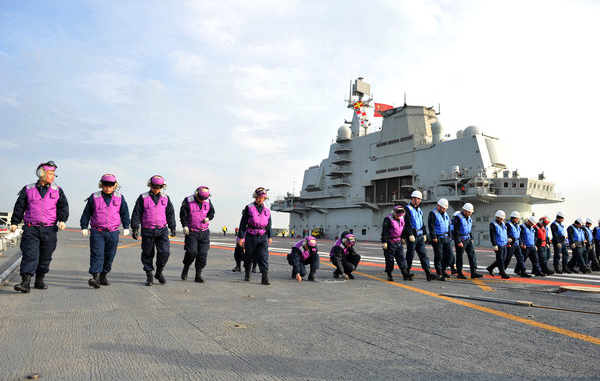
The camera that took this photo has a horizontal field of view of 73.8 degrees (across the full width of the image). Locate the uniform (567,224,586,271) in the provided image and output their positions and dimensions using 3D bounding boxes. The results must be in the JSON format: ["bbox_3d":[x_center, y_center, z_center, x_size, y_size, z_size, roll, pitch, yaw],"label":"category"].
[{"bbox_3d":[8.224,1.720,11.935,0.520,1.376,0.480,6,-7,-33],"label":"uniform"}]

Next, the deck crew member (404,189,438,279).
[{"bbox_3d":[2.472,0.904,8.200,0.580,1.840,0.520,6,-7,-31],"label":"deck crew member"}]

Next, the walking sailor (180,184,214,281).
[{"bbox_3d":[-1.810,0.755,7.050,0.600,1.682,0.500,5,-7,-30],"label":"walking sailor"}]

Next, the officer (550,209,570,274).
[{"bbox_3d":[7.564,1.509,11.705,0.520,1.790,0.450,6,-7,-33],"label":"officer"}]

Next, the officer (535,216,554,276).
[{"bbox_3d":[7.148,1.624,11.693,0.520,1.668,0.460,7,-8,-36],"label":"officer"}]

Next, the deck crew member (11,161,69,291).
[{"bbox_3d":[-3.571,0.474,5.500,0.650,1.786,0.480,5,-7,-29],"label":"deck crew member"}]

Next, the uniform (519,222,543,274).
[{"bbox_3d":[6.457,1.622,11.100,0.540,1.436,0.460,6,-8,-33],"label":"uniform"}]

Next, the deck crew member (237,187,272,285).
[{"bbox_3d":[-0.813,0.797,7.160,0.570,1.719,0.400,5,-7,-26],"label":"deck crew member"}]

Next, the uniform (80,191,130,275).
[{"bbox_3d":[-2.967,0.647,6.107,0.700,1.276,0.420,5,-7,-29],"label":"uniform"}]

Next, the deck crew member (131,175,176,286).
[{"bbox_3d":[-2.395,0.635,6.598,0.680,1.785,0.450,5,-7,-29],"label":"deck crew member"}]

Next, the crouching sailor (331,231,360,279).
[{"bbox_3d":[0.959,1.347,8.345,0.640,0.964,0.560,-4,-9,45],"label":"crouching sailor"}]

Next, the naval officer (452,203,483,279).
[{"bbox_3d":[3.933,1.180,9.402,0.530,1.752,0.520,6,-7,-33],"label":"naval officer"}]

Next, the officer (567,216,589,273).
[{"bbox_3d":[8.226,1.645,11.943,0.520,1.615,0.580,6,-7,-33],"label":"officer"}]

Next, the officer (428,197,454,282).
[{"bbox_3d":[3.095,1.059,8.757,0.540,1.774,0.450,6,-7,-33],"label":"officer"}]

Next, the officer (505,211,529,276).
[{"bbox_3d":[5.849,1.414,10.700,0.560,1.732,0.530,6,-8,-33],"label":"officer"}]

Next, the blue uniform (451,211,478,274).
[{"bbox_3d":[3.874,1.221,9.300,0.550,1.489,0.440,6,-7,-31],"label":"blue uniform"}]

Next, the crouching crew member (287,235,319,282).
[{"bbox_3d":[0.059,1.319,7.800,0.520,0.858,0.600,6,-8,-34],"label":"crouching crew member"}]

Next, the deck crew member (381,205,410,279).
[{"bbox_3d":[2.063,1.105,8.500,0.540,1.576,0.470,6,-7,-31],"label":"deck crew member"}]

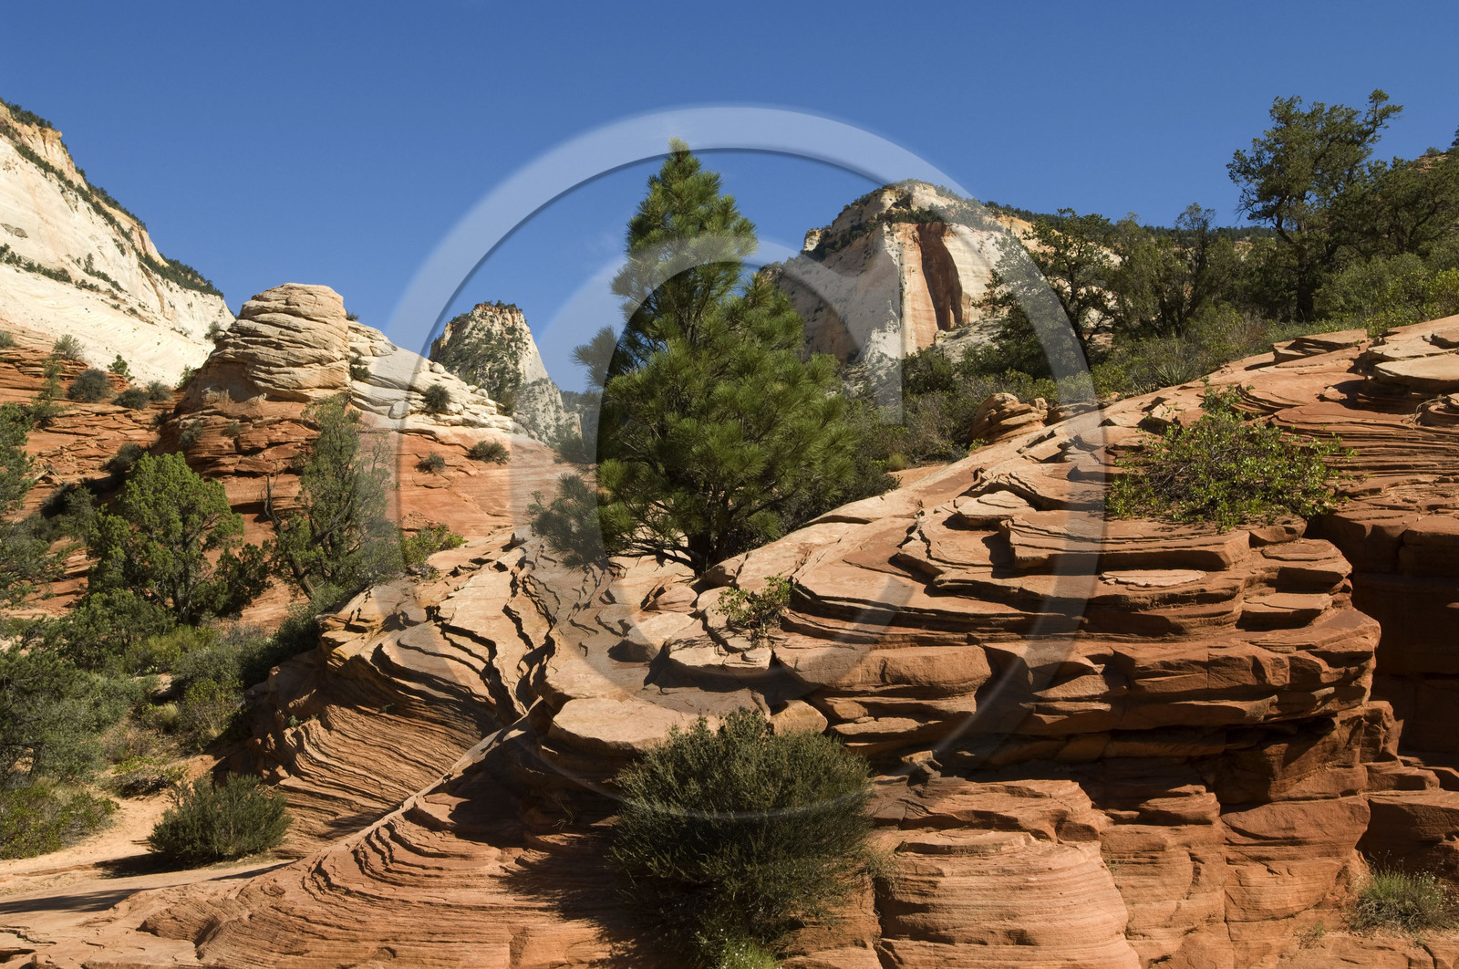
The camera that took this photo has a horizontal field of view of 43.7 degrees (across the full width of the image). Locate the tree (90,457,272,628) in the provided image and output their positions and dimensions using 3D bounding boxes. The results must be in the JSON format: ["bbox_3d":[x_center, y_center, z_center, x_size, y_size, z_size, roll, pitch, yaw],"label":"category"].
[{"bbox_3d":[-10.892,1.059,36.000,3.500,3.400,3.300,0,-3,0],"label":"tree"}]

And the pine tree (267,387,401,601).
[{"bbox_3d":[-7.404,0.202,34.000,2.481,3.791,2.405,0,-3,0],"label":"pine tree"}]

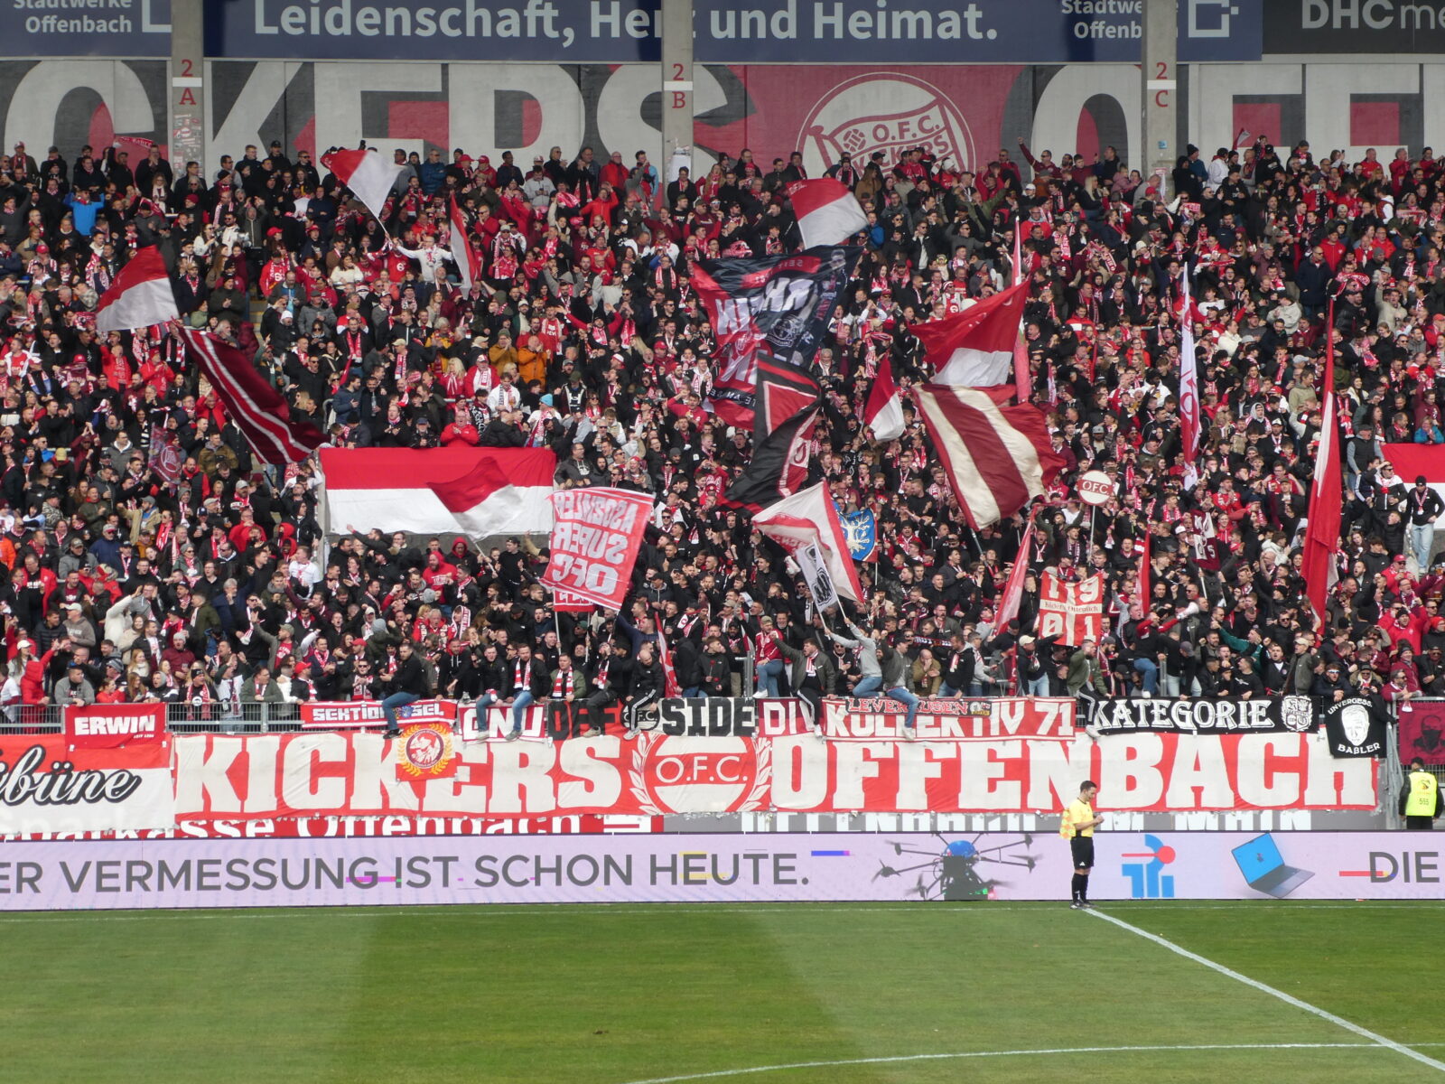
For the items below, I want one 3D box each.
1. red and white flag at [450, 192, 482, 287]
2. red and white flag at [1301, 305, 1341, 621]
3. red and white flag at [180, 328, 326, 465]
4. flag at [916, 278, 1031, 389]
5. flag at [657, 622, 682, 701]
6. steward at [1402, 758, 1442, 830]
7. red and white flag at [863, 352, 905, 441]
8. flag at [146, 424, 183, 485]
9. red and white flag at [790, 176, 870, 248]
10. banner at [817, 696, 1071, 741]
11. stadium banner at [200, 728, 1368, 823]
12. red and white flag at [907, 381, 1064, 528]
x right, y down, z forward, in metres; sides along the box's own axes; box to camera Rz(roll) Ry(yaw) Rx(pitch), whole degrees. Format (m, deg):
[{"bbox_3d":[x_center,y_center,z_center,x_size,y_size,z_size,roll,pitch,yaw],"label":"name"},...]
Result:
[{"bbox_3d":[-4.571,-5.314,100.300,0.603,1.768,0.500,0,-1,-3],"label":"red and white flag"},{"bbox_3d":[9.499,-1.234,89.300,0.608,5.170,0.400,0,-1,-3],"label":"red and white flag"},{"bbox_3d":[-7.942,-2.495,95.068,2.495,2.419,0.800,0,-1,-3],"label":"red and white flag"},{"bbox_3d":[4.286,-3.563,97.471,1.992,1.914,0.600,0,-1,-3],"label":"flag"},{"bbox_3d":[-0.837,1.816,88.000,0.423,1.322,0.350,0,-1,-3],"label":"flag"},{"bbox_3d":[10.719,4.203,86.300,0.640,1.820,0.380,0,-1,-11],"label":"steward"},{"bbox_3d":[2.740,-2.463,95.300,0.725,1.546,0.500,0,-1,-3],"label":"red and white flag"},{"bbox_3d":[-9.332,-1.455,94.300,0.623,1.001,0.200,0,-1,-3],"label":"flag"},{"bbox_3d":[1.911,-5.907,101.500,1.484,1.301,0.500,0,-1,-3],"label":"red and white flag"},{"bbox_3d":[3.580,2.804,89.141,4.000,0.696,0.050,0,-1,-3],"label":"banner"},{"bbox_3d":[0.785,3.601,87.041,18.582,1.326,0.100,0,-1,-3],"label":"stadium banner"},{"bbox_3d":[4.404,-1.424,93.545,2.530,2.417,0.800,0,-1,-3],"label":"red and white flag"}]

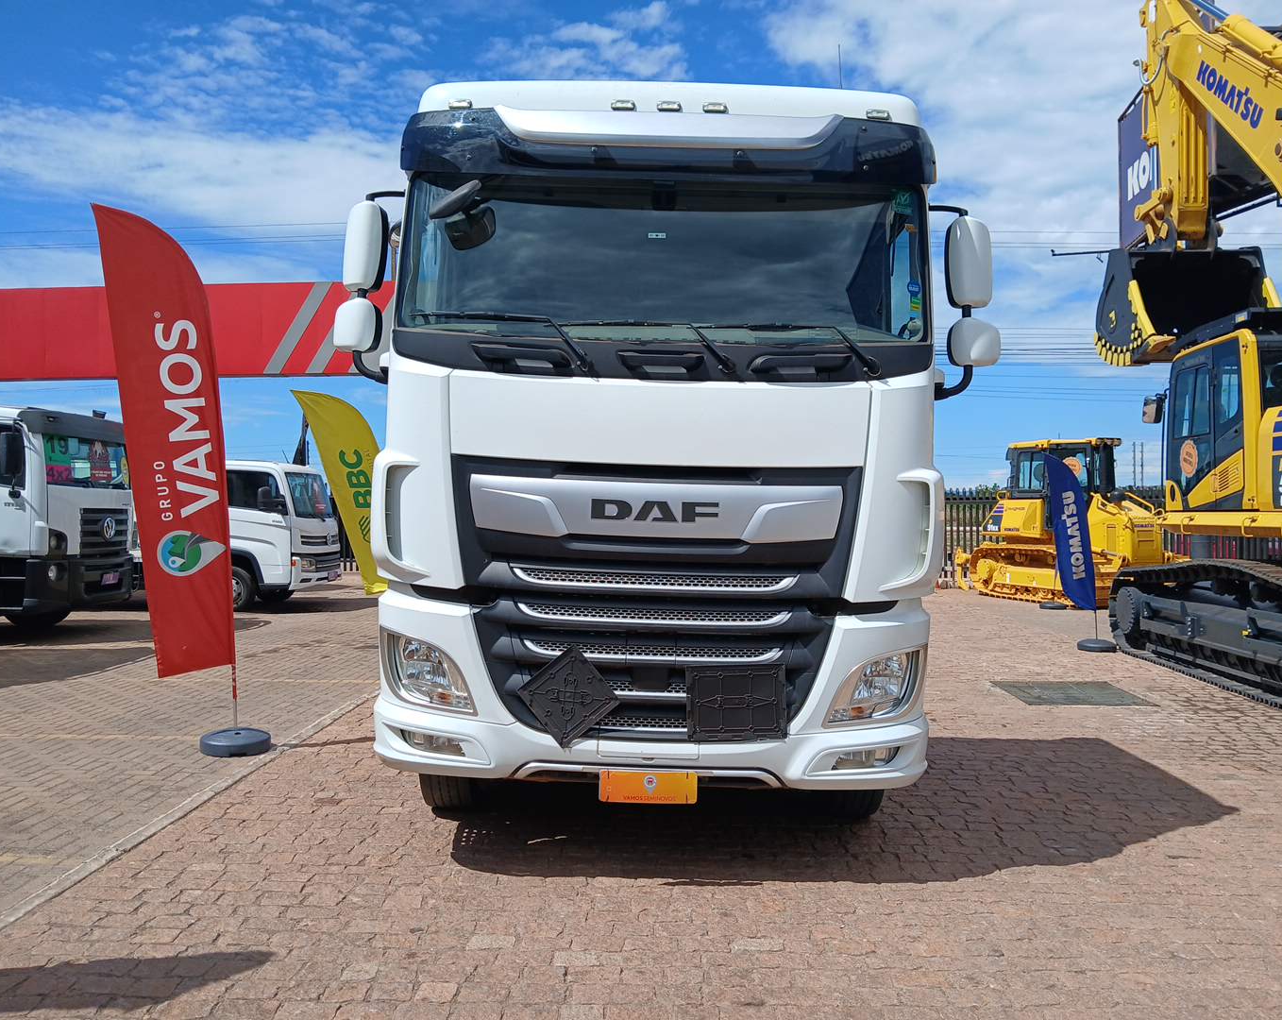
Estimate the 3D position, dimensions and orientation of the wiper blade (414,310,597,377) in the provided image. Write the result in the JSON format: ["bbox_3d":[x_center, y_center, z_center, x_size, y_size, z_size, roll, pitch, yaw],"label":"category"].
[{"bbox_3d":[-0.605,-0.735,4.500,0.800,0.270,0.170,1,-1,1],"label":"wiper blade"}]

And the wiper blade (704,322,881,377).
[{"bbox_3d":[0.663,-0.705,4.470,0.770,0.225,0.140,1,-1,1],"label":"wiper blade"}]

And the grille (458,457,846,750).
[{"bbox_3d":[0.070,0.387,4.400,1.740,1.200,0.220,1,-1,1],"label":"grille"}]

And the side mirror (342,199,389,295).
[{"bbox_3d":[-1.266,-1.210,4.700,0.200,0.420,0.140,1,-1,14],"label":"side mirror"}]

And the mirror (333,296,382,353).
[{"bbox_3d":[-1.303,-0.853,4.700,0.210,0.260,0.150,1,-1,14],"label":"mirror"}]

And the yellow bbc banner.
[{"bbox_3d":[-4.229,-0.235,14.600,1.350,2.900,0.200,1,-1,-12],"label":"yellow bbc banner"}]

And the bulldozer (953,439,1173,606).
[{"bbox_3d":[8.413,0.227,19.800,2.500,2.950,4.700,1,-1,-23],"label":"bulldozer"}]

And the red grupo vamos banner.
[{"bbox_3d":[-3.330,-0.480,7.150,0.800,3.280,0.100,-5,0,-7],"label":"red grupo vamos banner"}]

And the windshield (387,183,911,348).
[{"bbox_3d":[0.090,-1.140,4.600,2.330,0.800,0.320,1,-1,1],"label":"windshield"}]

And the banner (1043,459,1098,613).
[{"bbox_3d":[5.260,0.280,12.500,0.530,1.930,0.100,-7,0,11],"label":"banner"}]

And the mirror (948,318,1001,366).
[{"bbox_3d":[1.535,-0.775,4.720,0.235,0.230,0.140,1,-1,-9],"label":"mirror"}]

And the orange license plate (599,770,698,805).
[{"bbox_3d":[0.030,1.135,4.180,0.400,0.135,0.020,1,-1,0],"label":"orange license plate"}]

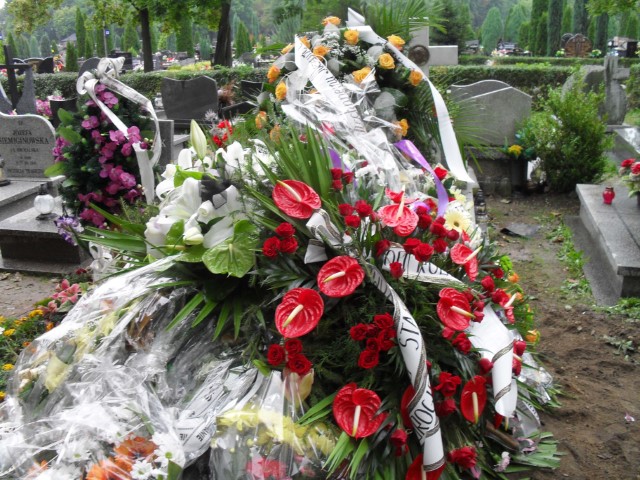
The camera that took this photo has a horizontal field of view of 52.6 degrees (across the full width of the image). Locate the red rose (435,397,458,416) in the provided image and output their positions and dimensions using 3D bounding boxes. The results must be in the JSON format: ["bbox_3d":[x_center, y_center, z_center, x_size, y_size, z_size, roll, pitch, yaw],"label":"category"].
[{"bbox_3d":[0.359,0.476,1.850,0.058,0.055,0.055,-2,17,-6],"label":"red rose"}]

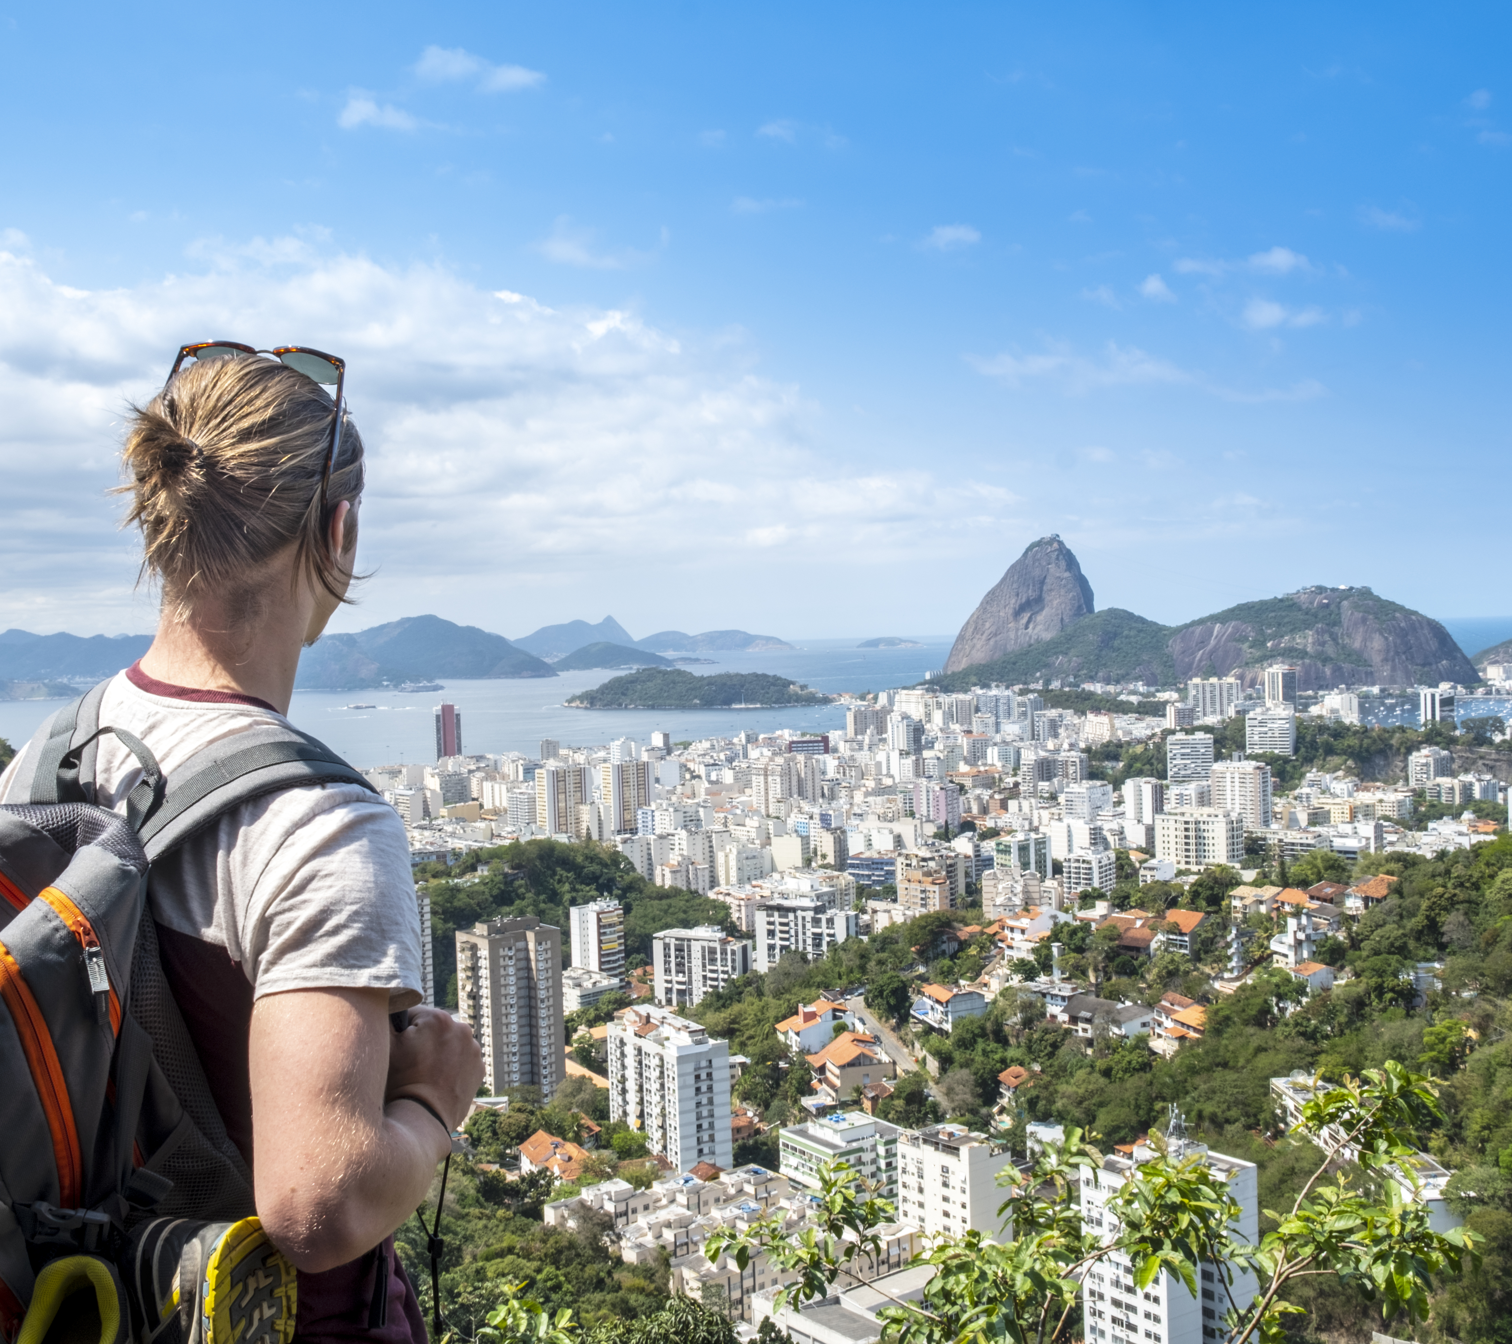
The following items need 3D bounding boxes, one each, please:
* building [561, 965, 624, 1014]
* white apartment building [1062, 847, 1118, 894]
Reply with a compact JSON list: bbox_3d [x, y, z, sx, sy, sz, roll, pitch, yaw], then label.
[{"bbox_3d":[-64.990,125.950,611.940,18.810,18.000,15.000,-3,2,-42],"label":"building"},{"bbox_3d":[185.180,112.570,867.390,19.500,30.700,23.000,-1,2,40],"label":"white apartment building"}]

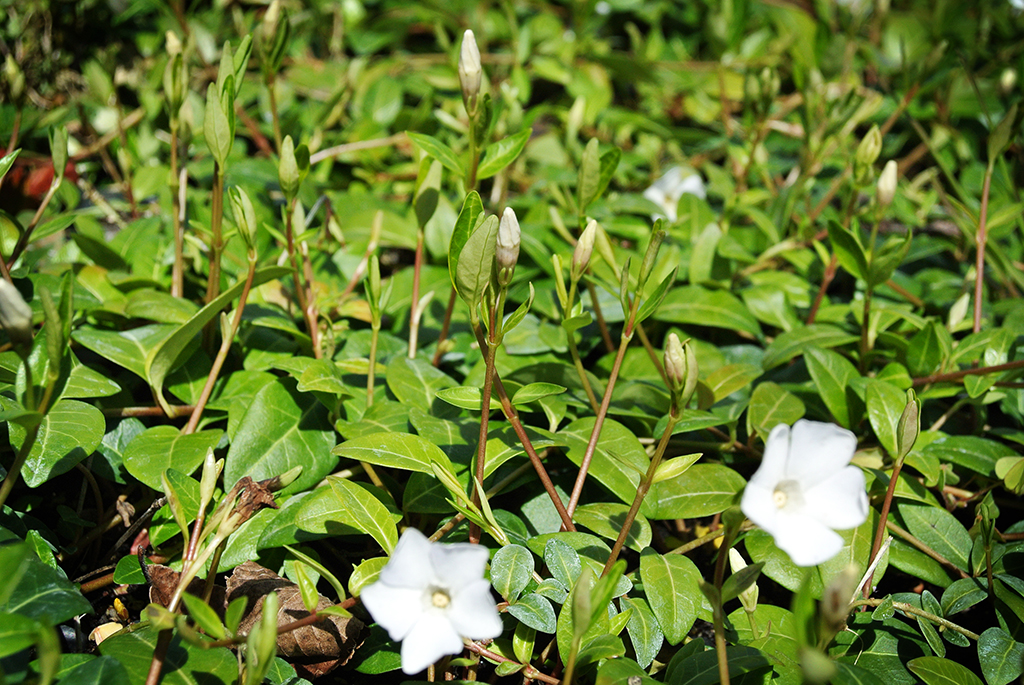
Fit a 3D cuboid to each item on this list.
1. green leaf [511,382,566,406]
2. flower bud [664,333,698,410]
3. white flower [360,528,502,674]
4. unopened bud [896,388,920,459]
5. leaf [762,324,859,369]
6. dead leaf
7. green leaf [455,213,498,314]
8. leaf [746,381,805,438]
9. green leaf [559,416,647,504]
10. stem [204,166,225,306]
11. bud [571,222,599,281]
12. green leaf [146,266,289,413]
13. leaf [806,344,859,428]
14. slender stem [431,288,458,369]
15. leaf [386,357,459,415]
[{"bbox_3d":[0.006,0.012,0.500,0.014,0.003,0.007,-15,36,-13],"label":"green leaf"},{"bbox_3d":[0.038,0.006,0.475,0.007,0.018,0.006,-3,13,0],"label":"flower bud"},{"bbox_3d":[-0.017,0.054,0.437,0.030,0.031,0.012,0,-18,0],"label":"white flower"},{"bbox_3d":[0.088,0.018,0.470,0.005,0.016,0.005,10,17,0],"label":"unopened bud"},{"bbox_3d":[0.085,0.001,0.600,0.028,0.006,0.013,-11,31,-7],"label":"leaf"},{"bbox_3d":[-0.047,0.060,0.460,0.030,0.017,0.024,0,15,0],"label":"dead leaf"},{"bbox_3d":[-0.008,-0.019,0.495,0.009,0.024,0.004,14,6,7],"label":"green leaf"},{"bbox_3d":[0.074,0.019,0.590,0.015,0.005,0.020,17,46,12],"label":"leaf"},{"bbox_3d":[0.024,0.031,0.553,0.018,0.005,0.030,-30,53,-35],"label":"green leaf"},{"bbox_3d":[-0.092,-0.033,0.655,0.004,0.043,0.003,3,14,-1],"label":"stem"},{"bbox_3d":[0.018,-0.023,0.530,0.005,0.017,0.005,17,14,0],"label":"bud"},{"bbox_3d":[-0.082,-0.004,0.588,0.052,0.015,0.014,-46,0,-10],"label":"green leaf"},{"bbox_3d":[0.086,0.012,0.567,0.013,0.004,0.028,-8,54,-24],"label":"leaf"},{"bbox_3d":[-0.018,-0.004,0.585,0.002,0.024,0.002,16,17,0],"label":"slender stem"},{"bbox_3d":[-0.026,0.012,0.595,0.018,0.004,0.024,-18,42,-12],"label":"leaf"}]

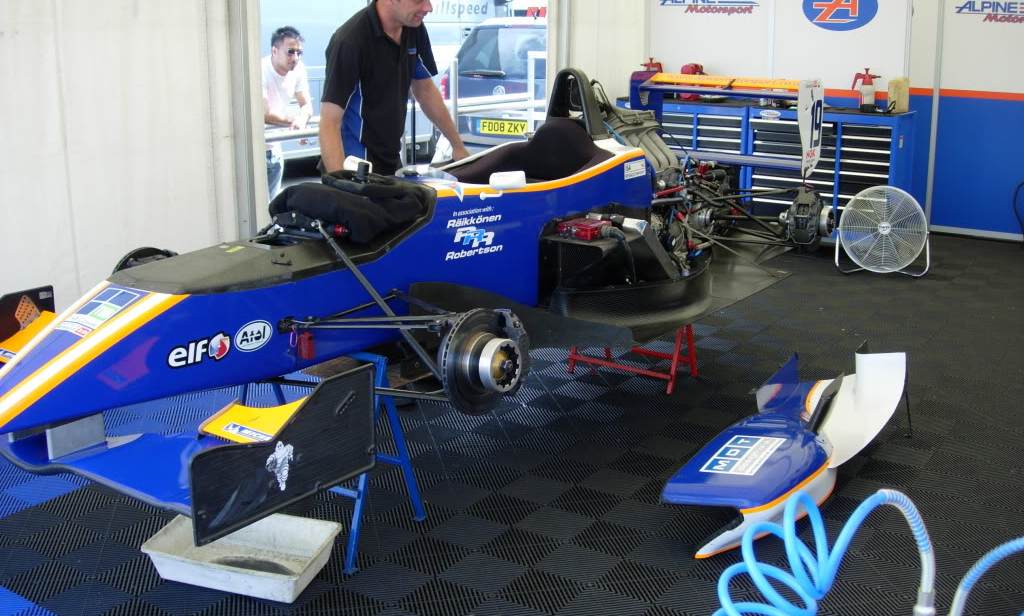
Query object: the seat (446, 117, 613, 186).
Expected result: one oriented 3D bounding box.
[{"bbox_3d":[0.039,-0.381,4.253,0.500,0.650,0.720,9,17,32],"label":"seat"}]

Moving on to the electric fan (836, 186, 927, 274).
[{"bbox_3d":[2.346,-0.498,7.130,0.585,0.565,0.220,3,14,11],"label":"electric fan"}]

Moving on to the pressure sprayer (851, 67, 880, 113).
[{"bbox_3d":[2.343,-1.439,7.430,0.200,0.285,0.110,6,15,21],"label":"pressure sprayer"}]

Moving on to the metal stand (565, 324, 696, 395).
[{"bbox_3d":[0.540,0.128,5.011,0.540,0.360,0.310,9,17,32],"label":"metal stand"}]

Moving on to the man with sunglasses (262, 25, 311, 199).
[{"bbox_3d":[-1.331,-0.803,6.283,0.500,1.550,0.520,-12,19,-41],"label":"man with sunglasses"}]

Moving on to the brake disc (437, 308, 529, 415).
[{"bbox_3d":[-0.060,0.140,2.886,0.145,0.280,0.295,10,17,34],"label":"brake disc"}]

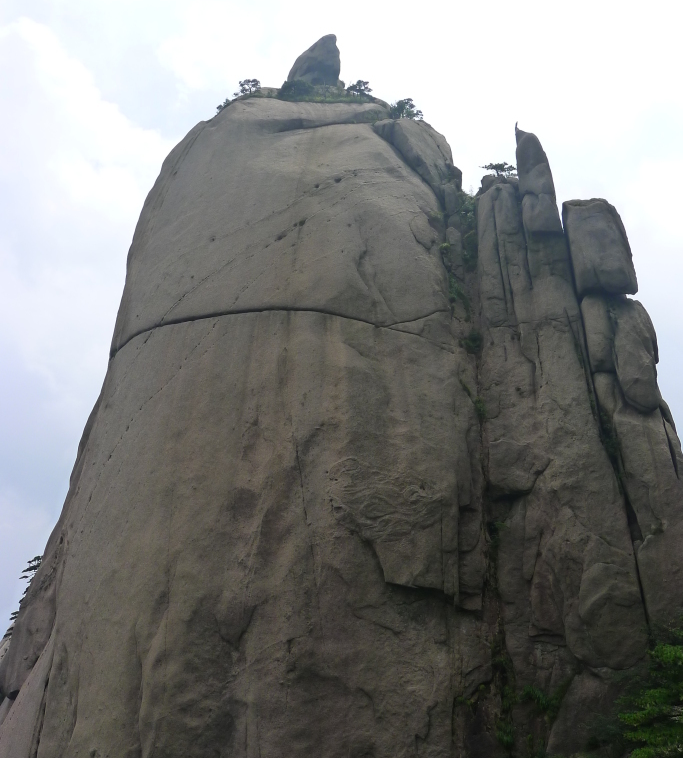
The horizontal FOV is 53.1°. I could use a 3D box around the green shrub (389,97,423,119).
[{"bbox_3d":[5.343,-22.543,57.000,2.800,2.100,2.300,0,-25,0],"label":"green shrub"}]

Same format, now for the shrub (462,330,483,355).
[{"bbox_3d":[8.569,-2.406,45.000,1.450,1.600,1.300,0,-25,0],"label":"shrub"}]

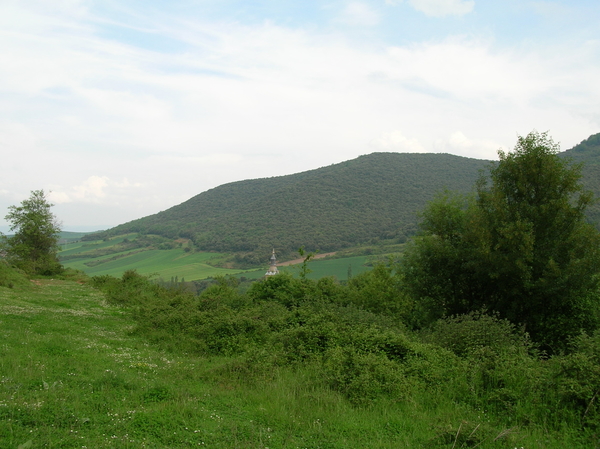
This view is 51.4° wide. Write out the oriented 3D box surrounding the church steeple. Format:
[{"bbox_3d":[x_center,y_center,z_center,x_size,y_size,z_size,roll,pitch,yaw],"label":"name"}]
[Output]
[{"bbox_3d":[-10.470,14.743,240.000,5.700,10.900,5.700,0,0,-6],"label":"church steeple"}]

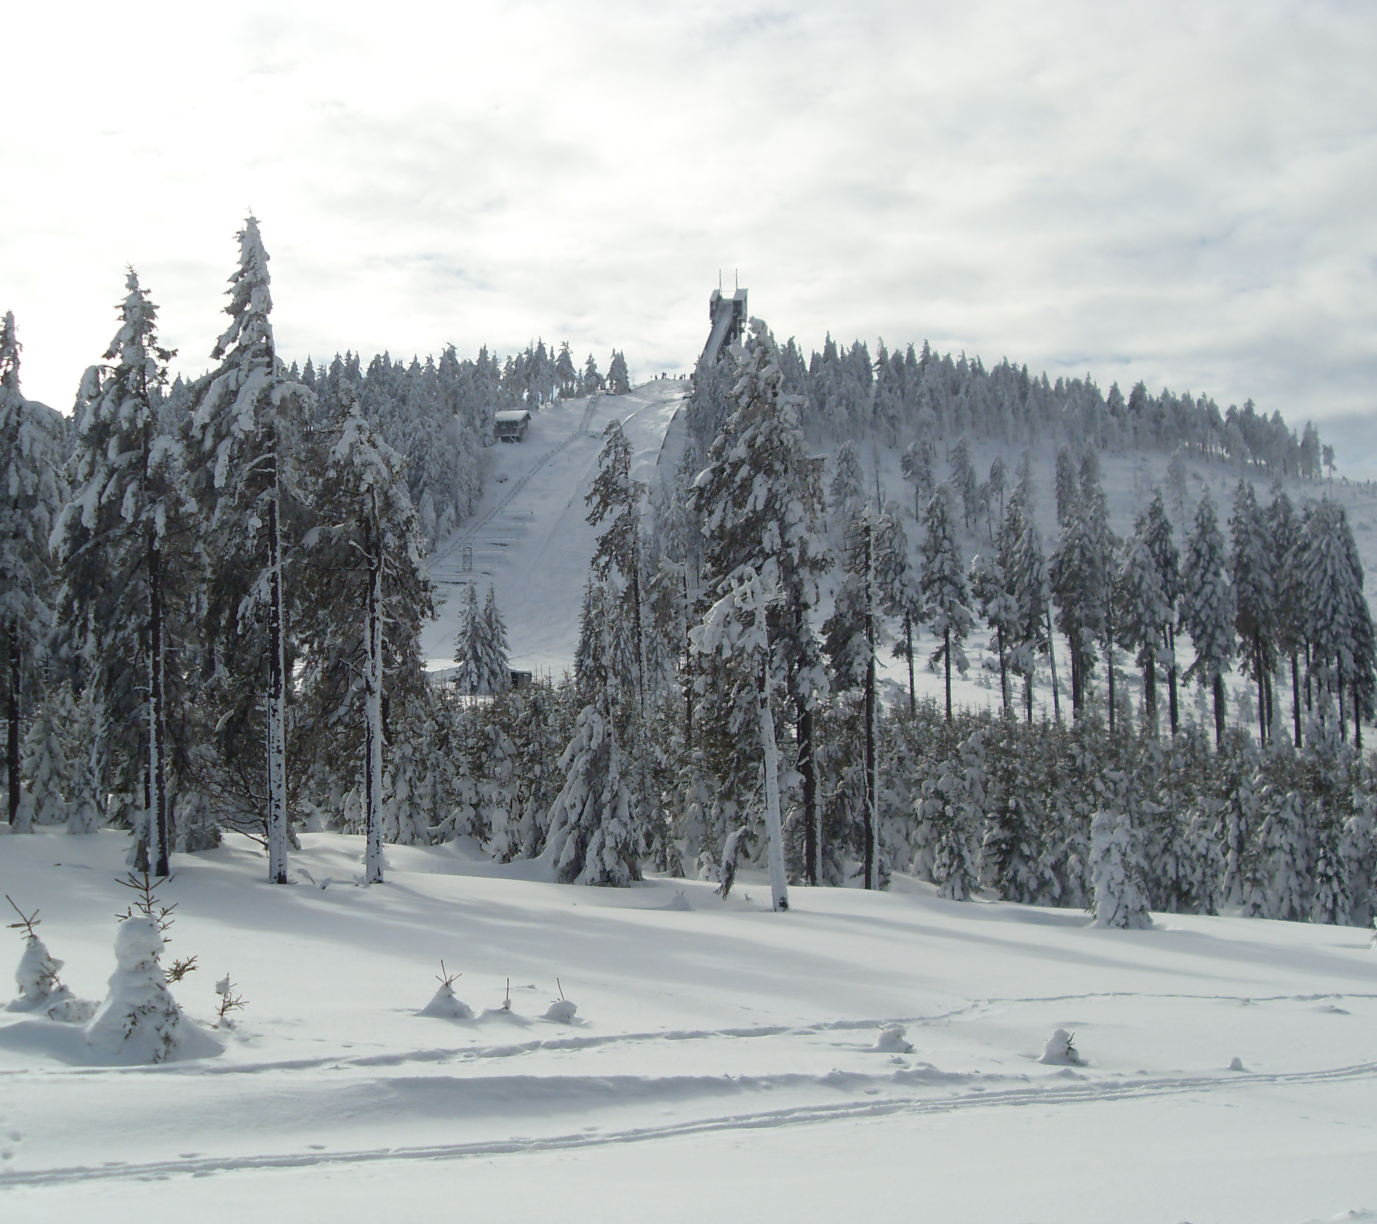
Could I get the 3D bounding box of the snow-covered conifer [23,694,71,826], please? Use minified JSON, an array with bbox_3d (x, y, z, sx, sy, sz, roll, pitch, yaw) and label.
[{"bbox_3d":[-18.656,4.321,48.000,1.331,3.857,1.331,-1,-4,0],"label":"snow-covered conifer"}]

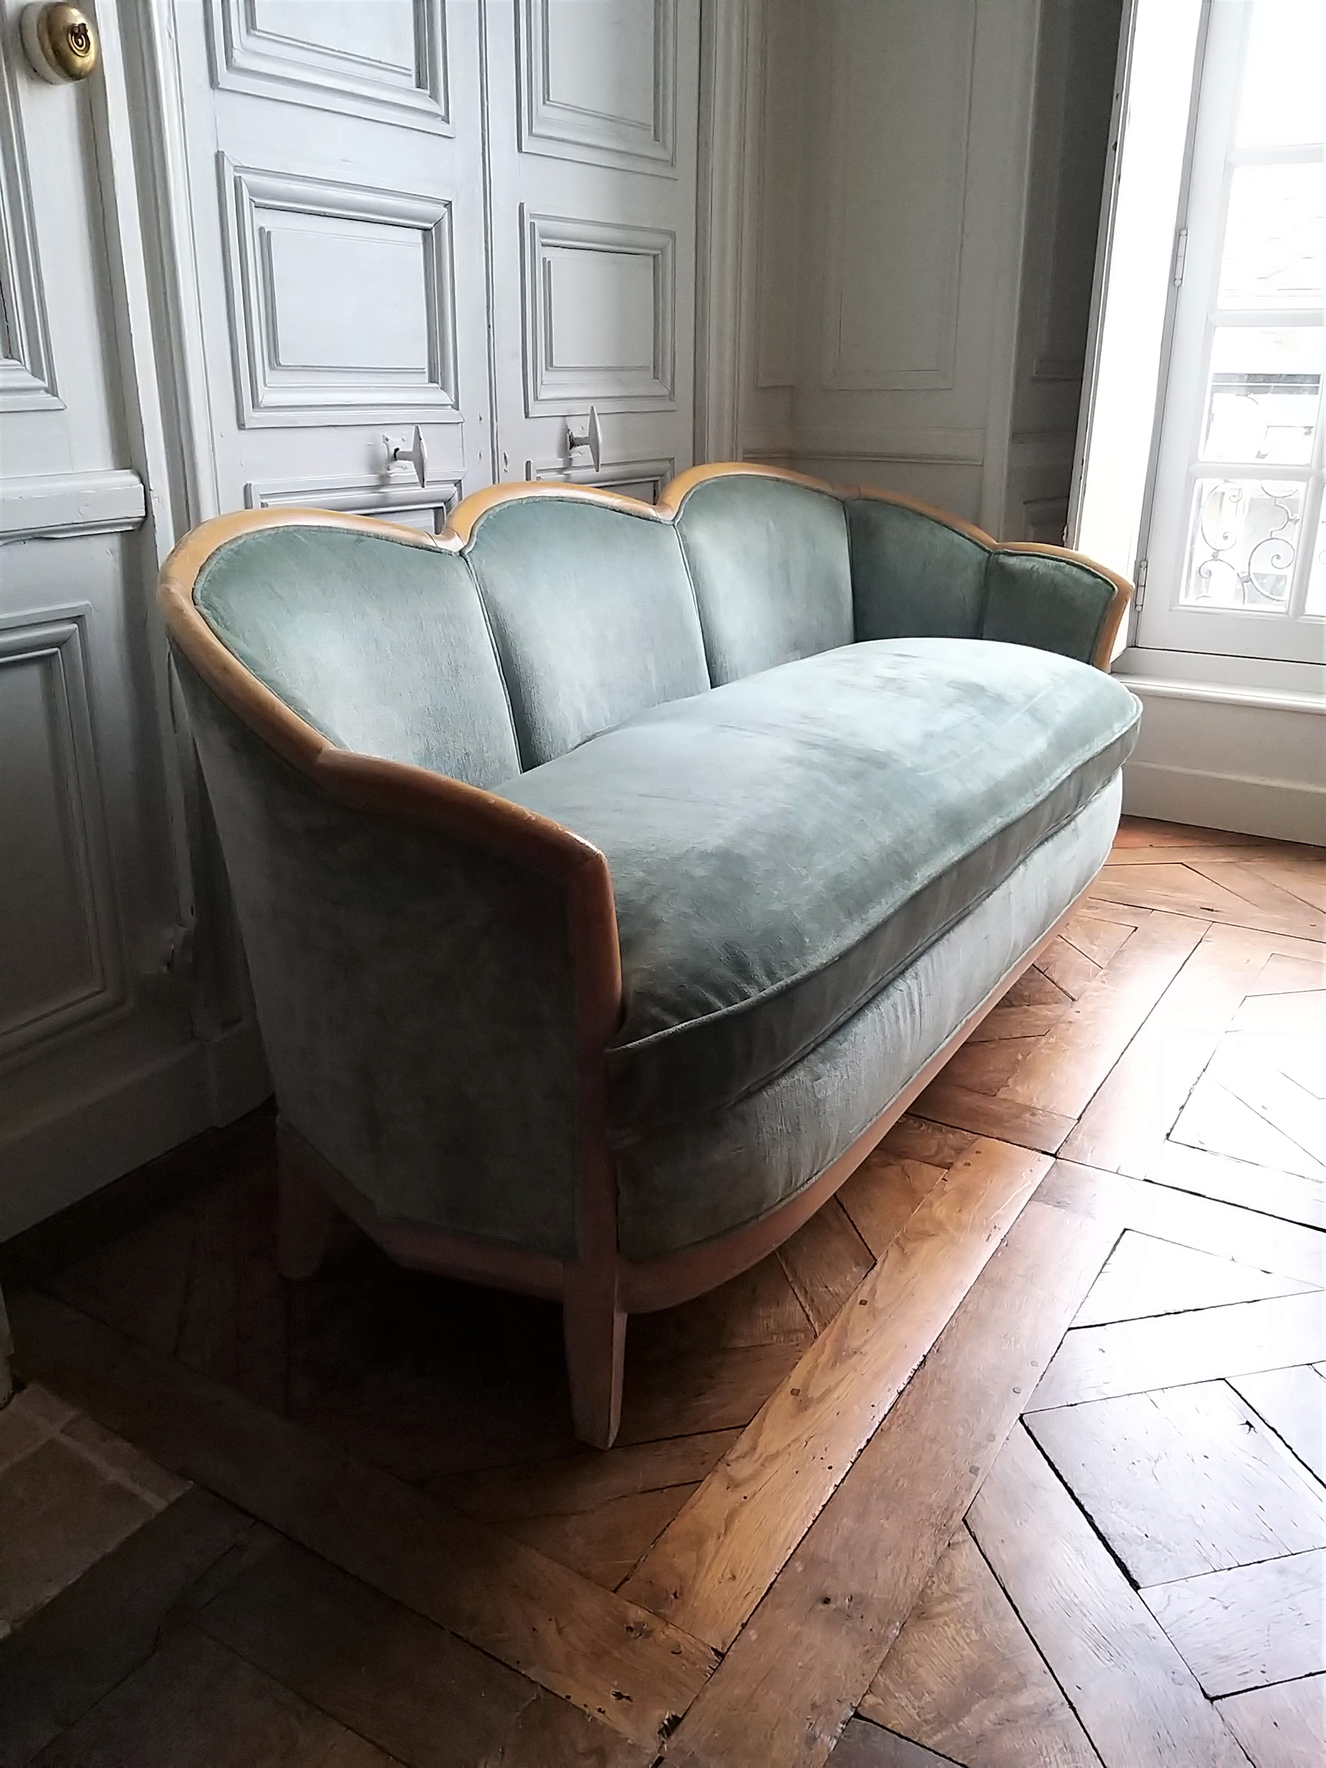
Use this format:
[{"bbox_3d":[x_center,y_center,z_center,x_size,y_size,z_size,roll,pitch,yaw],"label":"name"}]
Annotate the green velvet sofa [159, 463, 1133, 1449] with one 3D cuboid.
[{"bbox_3d":[0.172,-0.153,2.008,0.808,0.845,1.867,13,24,30],"label":"green velvet sofa"}]

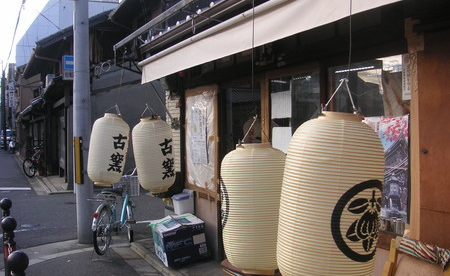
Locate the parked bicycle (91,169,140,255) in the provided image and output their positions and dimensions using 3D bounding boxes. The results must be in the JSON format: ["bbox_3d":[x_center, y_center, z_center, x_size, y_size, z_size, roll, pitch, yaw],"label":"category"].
[{"bbox_3d":[-1.500,1.020,6.750,0.560,1.080,1.720,0,1,8],"label":"parked bicycle"}]

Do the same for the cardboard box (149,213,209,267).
[{"bbox_3d":[-0.534,1.205,5.720,0.490,0.390,0.580,-10,5,-20],"label":"cardboard box"}]

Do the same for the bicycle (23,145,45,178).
[{"bbox_3d":[-6.860,0.860,17.500,0.560,1.050,1.720,0,1,6],"label":"bicycle"}]

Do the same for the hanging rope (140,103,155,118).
[{"bbox_3d":[-1.030,-0.366,6.400,0.200,0.180,0.060,0,1,-9],"label":"hanging rope"}]

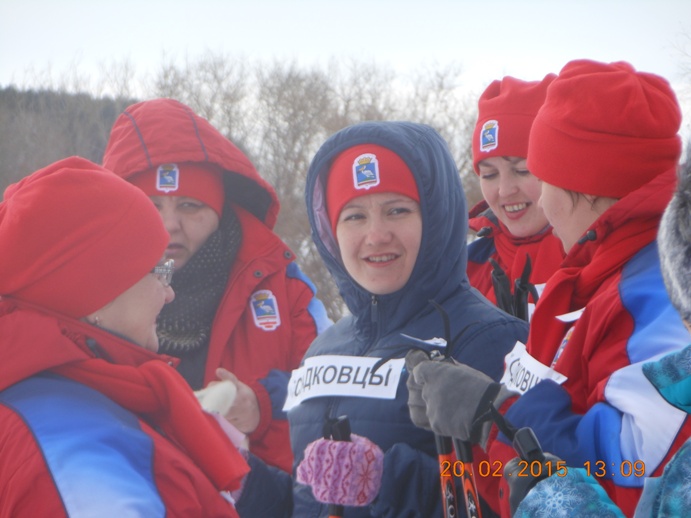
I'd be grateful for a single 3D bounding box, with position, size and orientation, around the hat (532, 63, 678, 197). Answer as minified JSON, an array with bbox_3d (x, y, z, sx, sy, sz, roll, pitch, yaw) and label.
[{"bbox_3d":[0.344,-0.173,6.600,0.215,0.185,0.190,7,2,30],"label":"hat"}]

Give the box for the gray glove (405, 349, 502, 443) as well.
[{"bbox_3d":[0.141,0.178,6.500,0.125,0.118,0.095,6,0,18],"label":"gray glove"}]

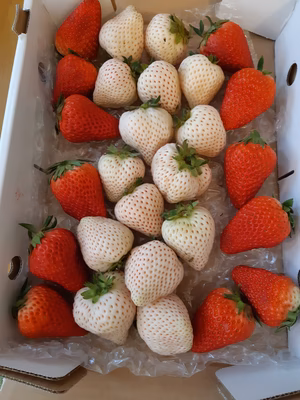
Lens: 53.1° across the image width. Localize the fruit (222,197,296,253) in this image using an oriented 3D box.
[{"bbox_3d":[0.088,0.021,0.247,0.067,0.037,0.040,-28,78,-3],"label":"fruit"}]

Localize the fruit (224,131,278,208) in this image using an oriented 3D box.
[{"bbox_3d":[0.089,-0.027,0.266,0.044,0.041,0.071,16,81,4],"label":"fruit"}]

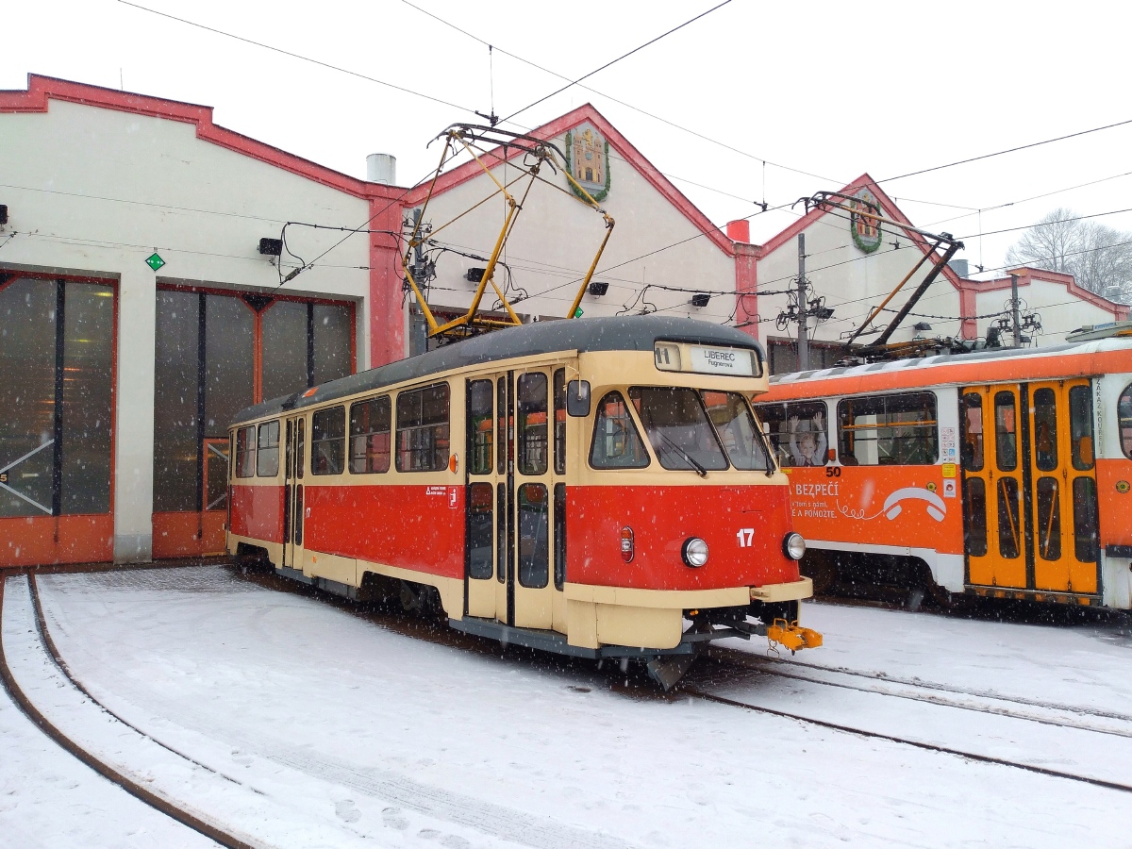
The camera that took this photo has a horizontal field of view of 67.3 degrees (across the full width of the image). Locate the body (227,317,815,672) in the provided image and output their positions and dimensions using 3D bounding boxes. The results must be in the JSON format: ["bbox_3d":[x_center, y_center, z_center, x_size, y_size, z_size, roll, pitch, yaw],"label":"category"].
[{"bbox_3d":[-2.433,0.722,12.220,2.500,2.870,13.800,2,-4,-34],"label":"body"}]

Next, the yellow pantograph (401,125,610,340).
[{"bbox_3d":[-0.811,-2.191,9.932,1.800,2.400,2.750,2,-4,-34],"label":"yellow pantograph"}]

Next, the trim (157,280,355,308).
[{"bbox_3d":[-6.821,-2.851,18.800,4.250,0.180,0.130,1,-4,-30],"label":"trim"}]

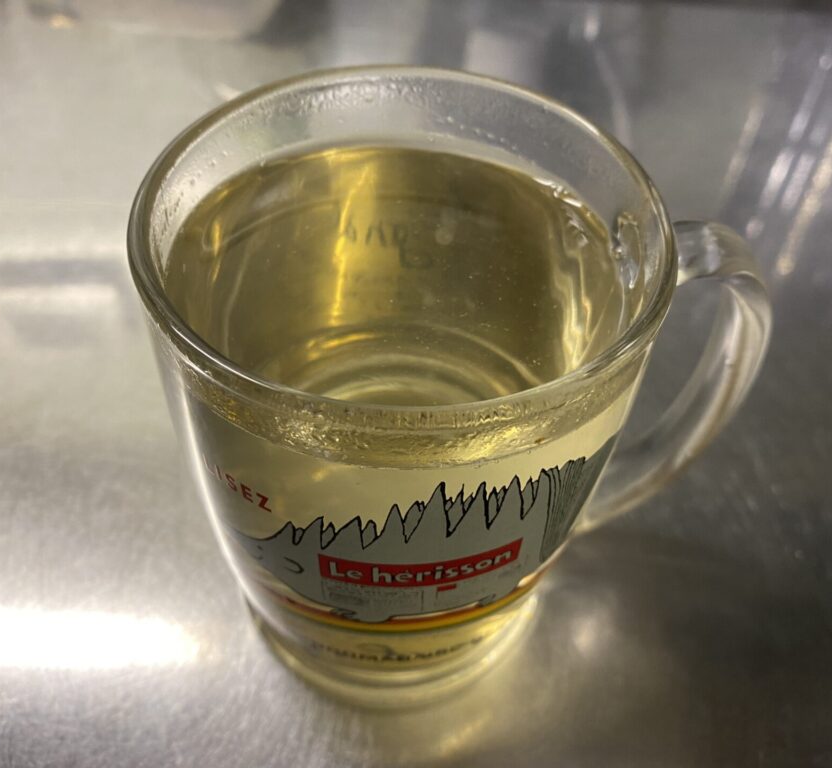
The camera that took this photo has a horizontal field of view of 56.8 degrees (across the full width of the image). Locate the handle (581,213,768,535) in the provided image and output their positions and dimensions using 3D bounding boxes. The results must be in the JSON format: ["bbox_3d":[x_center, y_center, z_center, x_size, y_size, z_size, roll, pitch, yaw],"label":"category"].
[{"bbox_3d":[0.047,0.003,0.148,0.027,0.081,0.013,0,51,-3],"label":"handle"}]

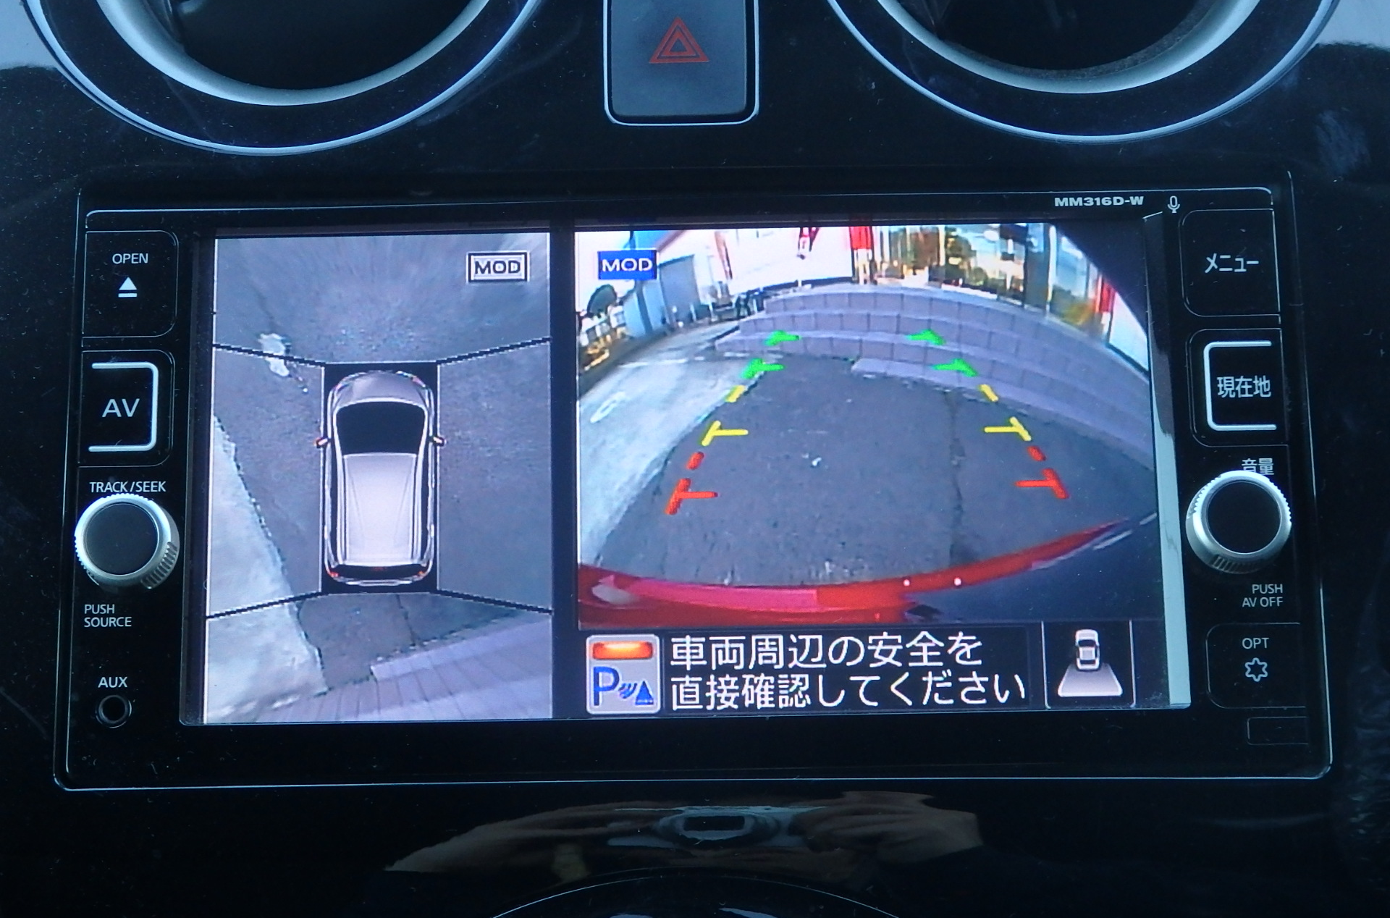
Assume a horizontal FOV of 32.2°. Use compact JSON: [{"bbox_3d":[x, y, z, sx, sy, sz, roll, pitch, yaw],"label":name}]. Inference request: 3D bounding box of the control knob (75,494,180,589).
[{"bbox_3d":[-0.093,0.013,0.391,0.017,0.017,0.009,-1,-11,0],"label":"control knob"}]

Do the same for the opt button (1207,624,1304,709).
[{"bbox_3d":[0.091,0.034,0.392,0.016,0.014,0.005,-1,-11,0],"label":"opt button"}]

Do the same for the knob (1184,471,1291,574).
[{"bbox_3d":[0.088,0.010,0.389,0.016,0.016,0.007,-1,-11,1],"label":"knob"}]

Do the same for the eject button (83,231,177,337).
[{"bbox_3d":[-0.095,-0.030,0.406,0.016,0.019,0.005,-1,-11,0],"label":"eject button"}]

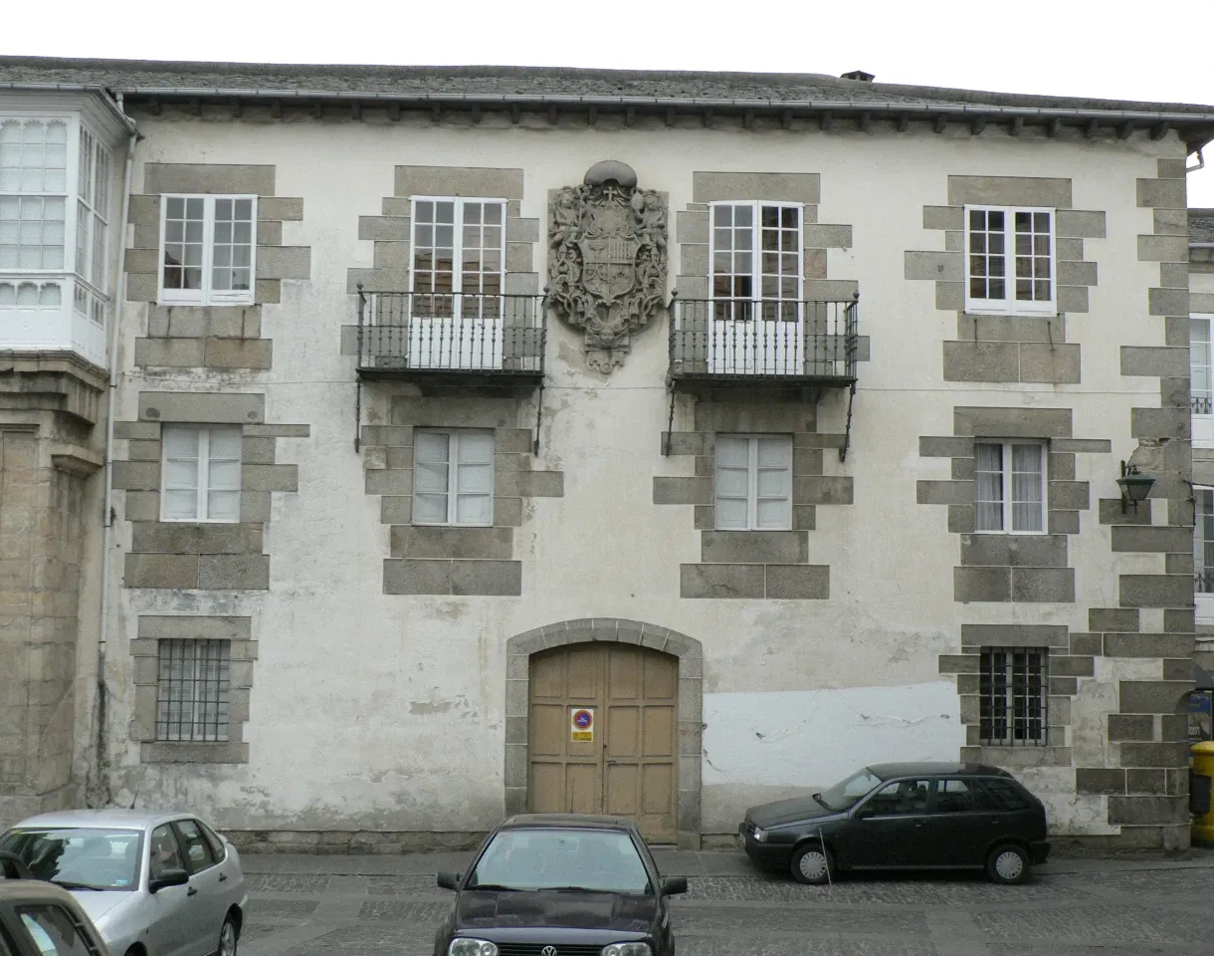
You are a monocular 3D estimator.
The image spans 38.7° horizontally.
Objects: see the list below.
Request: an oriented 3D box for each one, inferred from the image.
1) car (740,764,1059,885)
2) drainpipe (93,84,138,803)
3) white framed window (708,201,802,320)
[{"bbox_3d":[3.797,4.582,23.152,3.958,1.445,1.700,1,-5,-2],"label":"car"},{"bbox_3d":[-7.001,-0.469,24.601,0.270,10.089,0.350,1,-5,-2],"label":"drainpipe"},{"bbox_3d":[2.197,-3.206,25.482,1.392,1.755,0.130,1,-5,-2],"label":"white framed window"}]

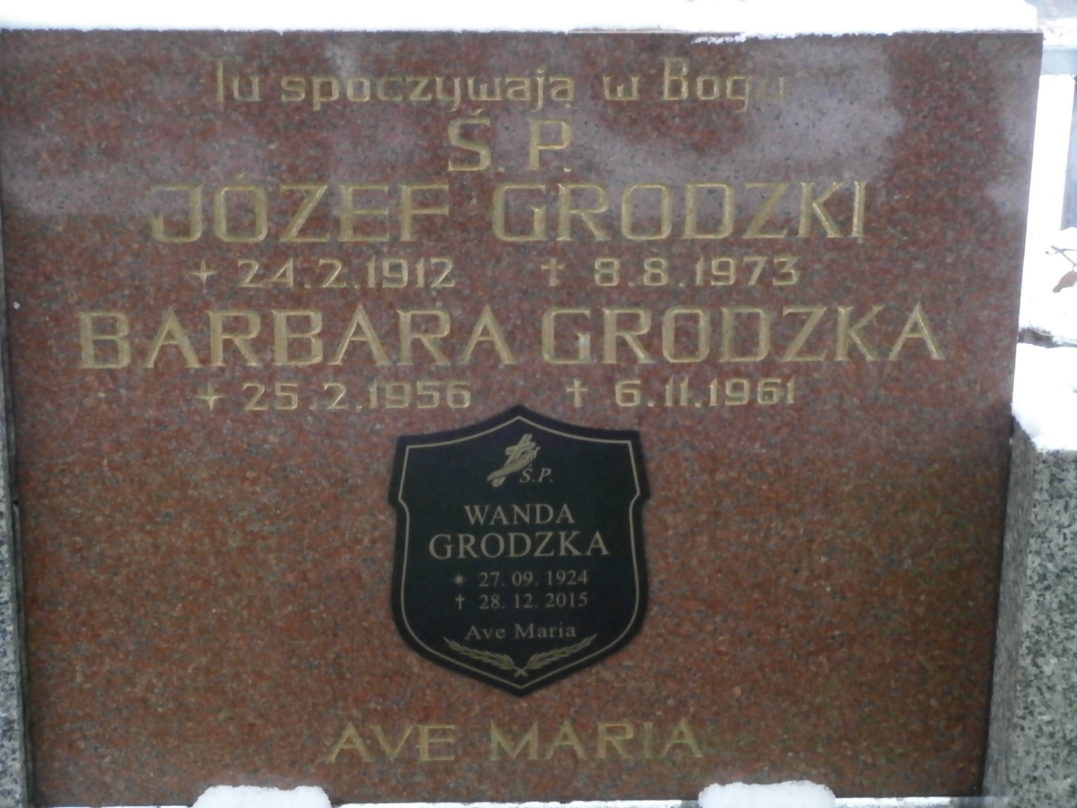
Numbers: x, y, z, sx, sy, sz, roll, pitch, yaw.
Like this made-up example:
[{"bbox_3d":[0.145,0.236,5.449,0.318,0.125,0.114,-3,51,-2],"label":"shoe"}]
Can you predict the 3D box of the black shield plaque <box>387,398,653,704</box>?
[{"bbox_3d":[-0.017,0.145,2.530,0.245,0.299,0.015,-2,20,-3],"label":"black shield plaque"}]

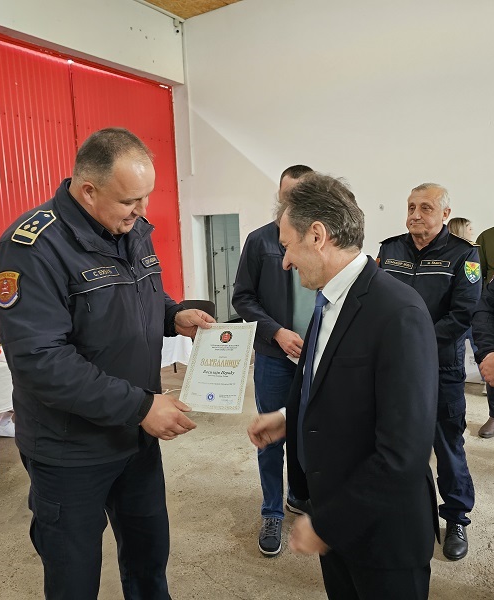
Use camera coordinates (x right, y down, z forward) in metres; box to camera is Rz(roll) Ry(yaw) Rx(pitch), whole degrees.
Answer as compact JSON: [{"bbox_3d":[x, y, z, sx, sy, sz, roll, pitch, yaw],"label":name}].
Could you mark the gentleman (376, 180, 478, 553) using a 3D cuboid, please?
[{"bbox_3d":[0.880,0.331,2.553,0.570,1.740,0.390,4,10,37],"label":"gentleman"}]

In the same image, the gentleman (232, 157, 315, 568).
[{"bbox_3d":[0.248,0.273,2.695,0.620,1.860,0.460,-3,8,-8],"label":"gentleman"}]

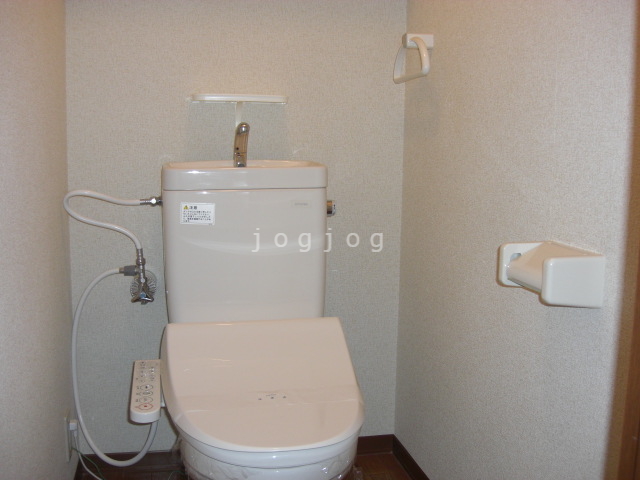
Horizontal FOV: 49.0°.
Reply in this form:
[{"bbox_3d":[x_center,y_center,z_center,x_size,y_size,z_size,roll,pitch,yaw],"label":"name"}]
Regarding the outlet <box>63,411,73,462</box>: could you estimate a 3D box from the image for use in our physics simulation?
[{"bbox_3d":[-0.596,0.464,1.652,0.011,0.120,0.072,-1,8,-12],"label":"outlet"}]

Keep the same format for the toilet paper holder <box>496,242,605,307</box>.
[{"bbox_3d":[0.355,0.052,1.101,0.107,0.085,0.157,-1,8,-12],"label":"toilet paper holder"}]

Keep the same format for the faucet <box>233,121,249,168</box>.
[{"bbox_3d":[-0.193,-0.229,1.728,0.034,0.117,0.110,-1,8,-12],"label":"faucet"}]

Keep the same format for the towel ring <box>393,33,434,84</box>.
[{"bbox_3d":[0.238,-0.442,1.708,0.072,0.118,0.220,-1,8,-12],"label":"towel ring"}]

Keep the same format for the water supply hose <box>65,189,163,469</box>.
[{"bbox_3d":[-0.477,0.188,1.626,0.240,0.615,0.360,-1,8,-12],"label":"water supply hose"}]

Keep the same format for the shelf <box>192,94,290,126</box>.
[{"bbox_3d":[-0.211,-0.325,1.784,0.247,0.085,0.090,-1,8,-12],"label":"shelf"}]

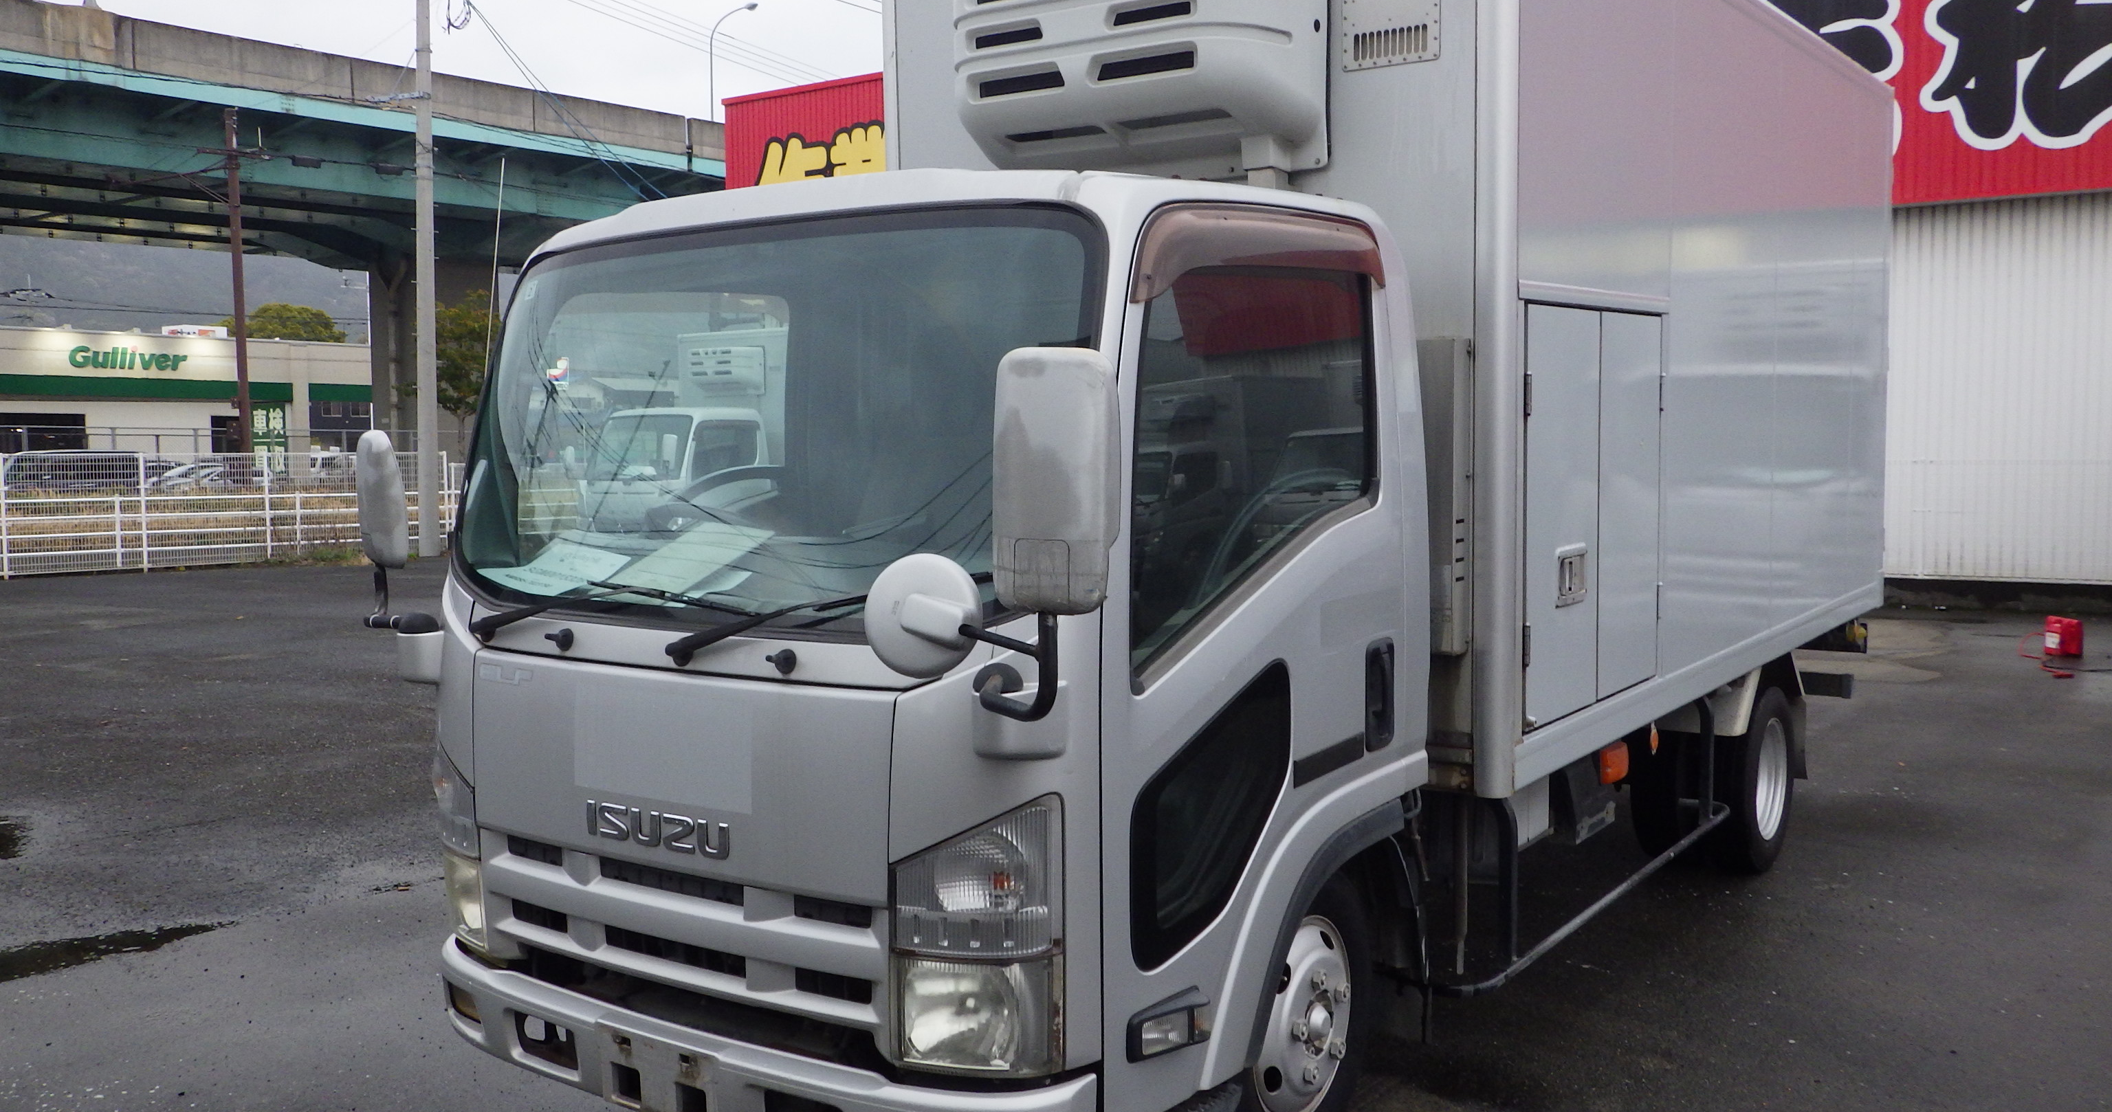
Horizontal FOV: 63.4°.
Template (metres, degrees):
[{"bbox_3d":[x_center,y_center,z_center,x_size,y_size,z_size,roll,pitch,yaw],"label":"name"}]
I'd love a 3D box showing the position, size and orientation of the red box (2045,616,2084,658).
[{"bbox_3d":[8.032,0.648,13.600,0.230,0.305,0.170,-1,3,-11],"label":"red box"}]

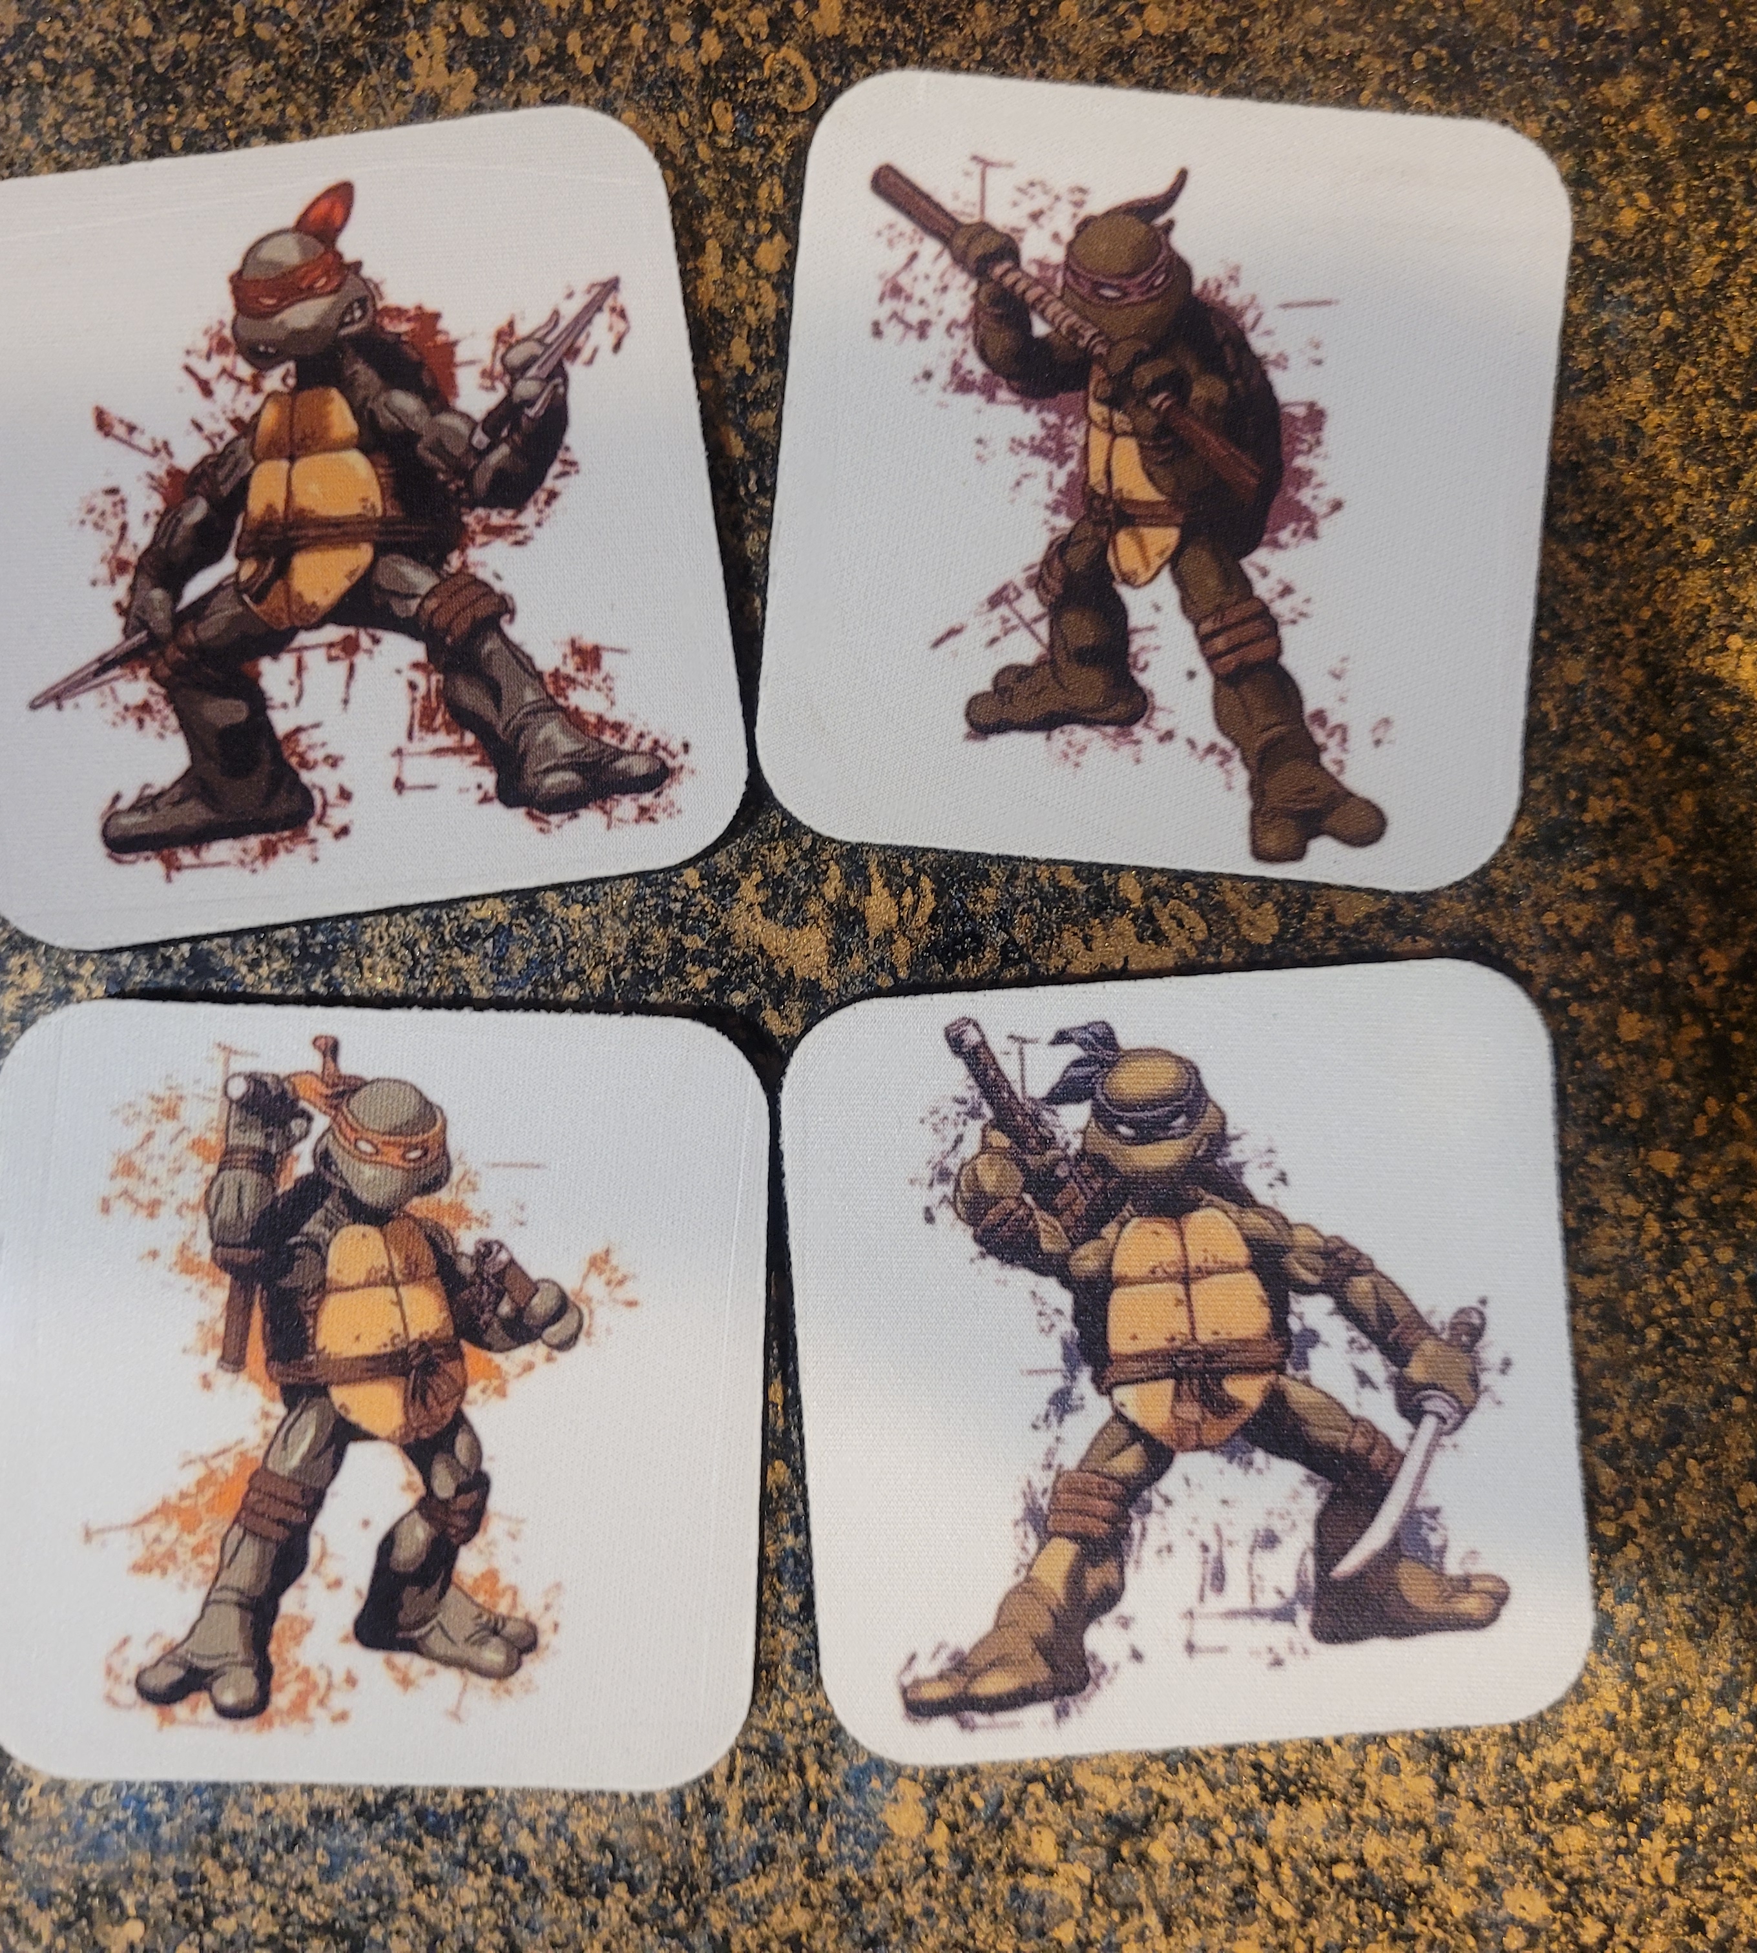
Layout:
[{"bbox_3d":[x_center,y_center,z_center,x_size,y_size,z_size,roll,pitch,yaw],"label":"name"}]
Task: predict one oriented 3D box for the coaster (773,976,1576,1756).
[{"bbox_3d":[0.039,0.049,0.251,0.098,0.004,0.098,-4,90,-1],"label":"coaster"}]

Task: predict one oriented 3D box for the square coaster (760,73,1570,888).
[{"bbox_3d":[0.036,-0.063,0.252,0.098,0.004,0.098,5,90,-1],"label":"square coaster"}]

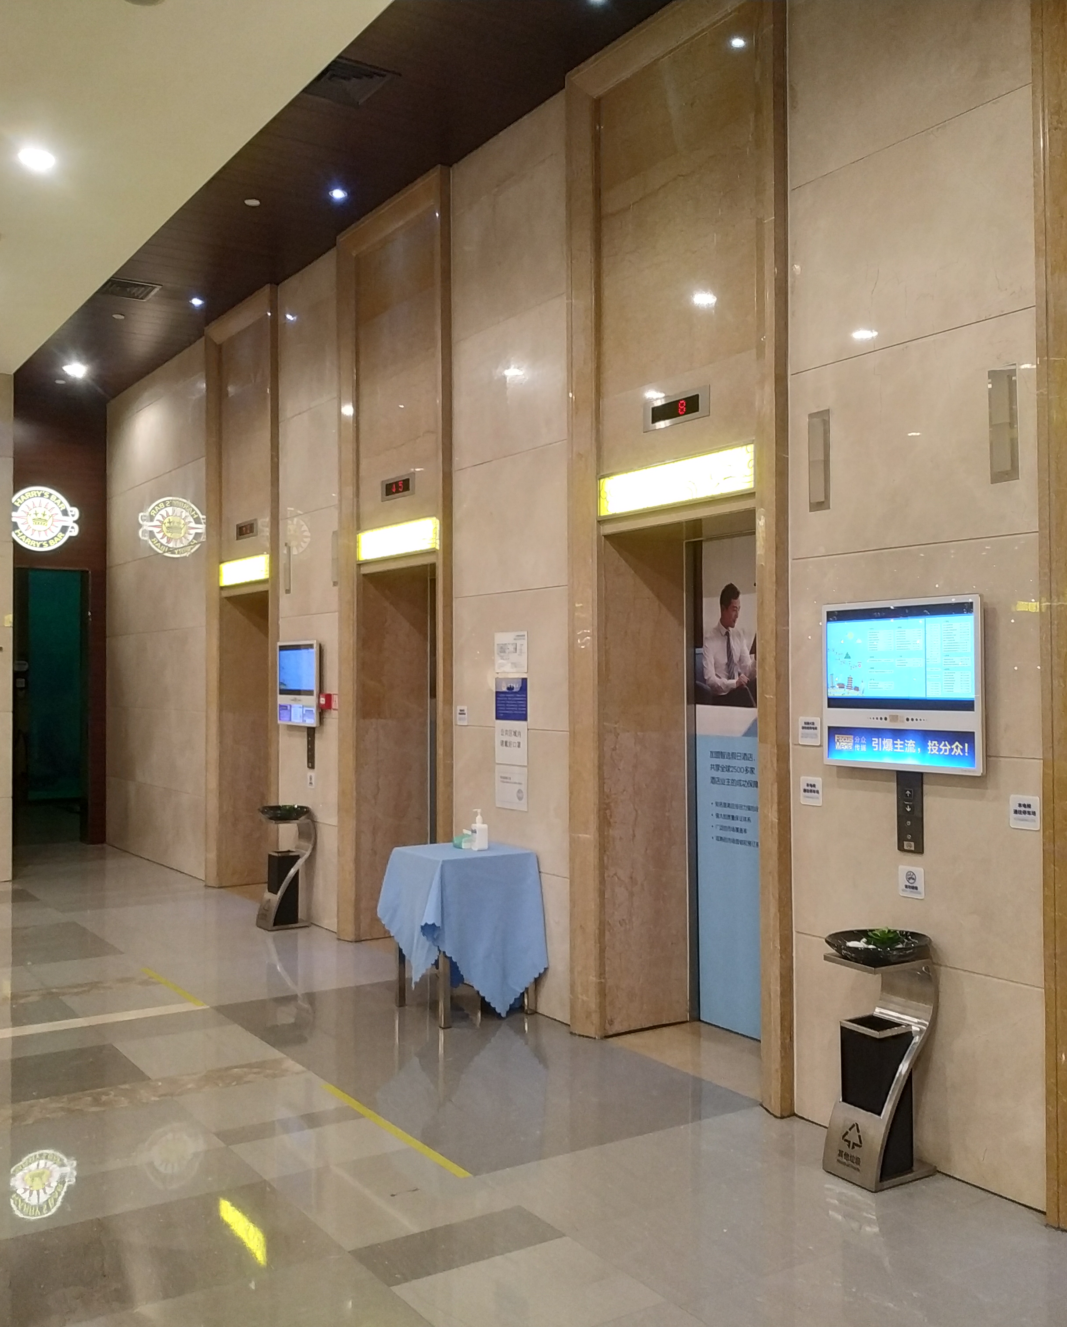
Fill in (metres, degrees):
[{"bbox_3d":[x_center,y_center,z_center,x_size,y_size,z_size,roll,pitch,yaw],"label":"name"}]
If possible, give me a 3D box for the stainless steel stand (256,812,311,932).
[{"bbox_3d":[-1.528,1.284,7.566,0.266,0.660,0.208,0,-1,-34],"label":"stainless steel stand"}]

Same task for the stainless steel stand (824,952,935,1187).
[{"bbox_3d":[1.060,1.232,3.778,0.253,0.660,0.208,0,-1,-34],"label":"stainless steel stand"}]

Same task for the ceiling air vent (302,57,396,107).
[{"bbox_3d":[-0.861,-2.637,5.520,0.387,0.047,0.395,0,-1,-34],"label":"ceiling air vent"}]

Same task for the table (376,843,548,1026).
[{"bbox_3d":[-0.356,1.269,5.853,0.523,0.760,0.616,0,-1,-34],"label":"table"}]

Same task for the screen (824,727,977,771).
[{"bbox_3d":[1.193,0.269,3.968,0.039,0.112,0.588,0,-1,-34],"label":"screen"}]

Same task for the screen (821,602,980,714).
[{"bbox_3d":[1.158,-0.019,3.844,0.051,0.340,0.584,0,-1,-34],"label":"screen"}]

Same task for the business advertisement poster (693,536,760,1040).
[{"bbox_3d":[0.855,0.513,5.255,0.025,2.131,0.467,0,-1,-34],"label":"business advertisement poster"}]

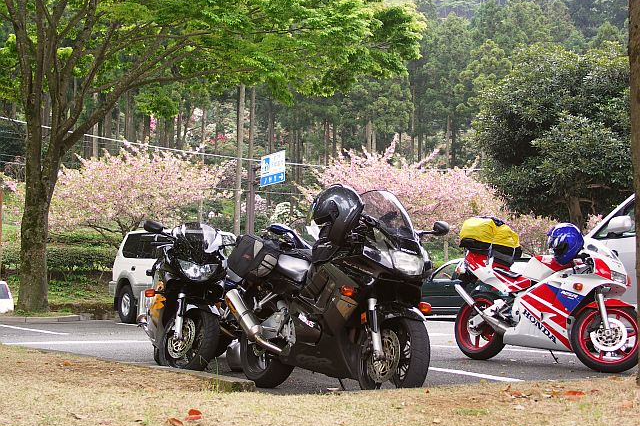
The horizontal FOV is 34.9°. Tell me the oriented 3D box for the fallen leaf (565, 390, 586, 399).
[{"bbox_3d":[1.281,0.910,5.100,0.100,0.035,0.070,1,-4,0],"label":"fallen leaf"}]

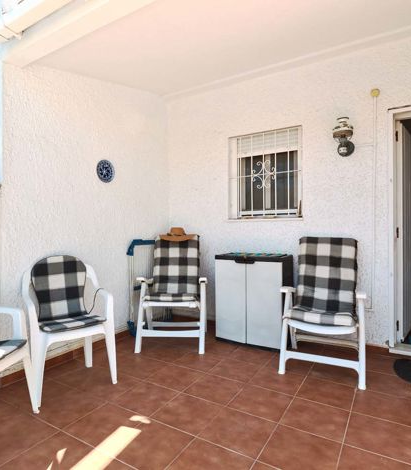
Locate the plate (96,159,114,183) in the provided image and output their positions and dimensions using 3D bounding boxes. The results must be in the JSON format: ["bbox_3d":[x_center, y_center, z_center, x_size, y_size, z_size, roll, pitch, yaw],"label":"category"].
[{"bbox_3d":[-0.960,-0.618,2.855,0.025,0.220,0.220,0,0,31],"label":"plate"}]

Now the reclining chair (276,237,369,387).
[{"bbox_3d":[0.983,0.552,2.452,0.615,1.066,0.690,0,0,25],"label":"reclining chair"}]

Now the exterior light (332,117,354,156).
[{"bbox_3d":[1.250,-0.885,2.645,0.180,0.320,0.240,0,0,28],"label":"exterior light"}]

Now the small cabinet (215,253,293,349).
[{"bbox_3d":[0.514,0.648,3.042,0.690,0.873,0.385,0,0,30],"label":"small cabinet"}]

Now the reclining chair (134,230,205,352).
[{"bbox_3d":[-0.315,0.545,3.000,0.650,1.075,0.680,0,0,2],"label":"reclining chair"}]

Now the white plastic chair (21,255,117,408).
[{"bbox_3d":[-1.000,0.635,2.165,0.575,0.900,0.550,0,0,-39],"label":"white plastic chair"}]

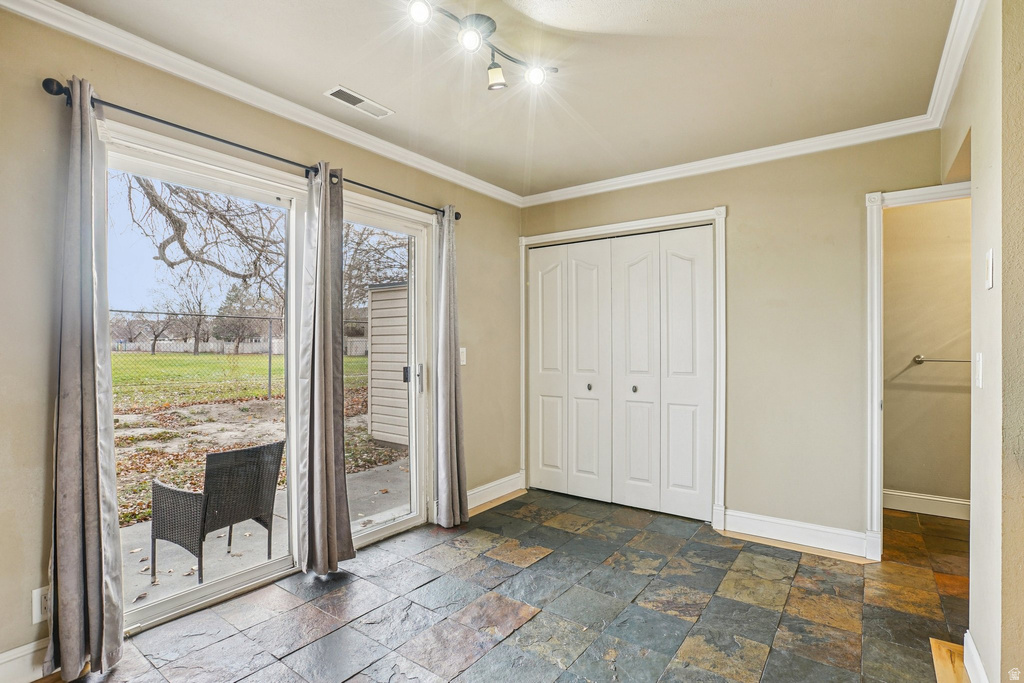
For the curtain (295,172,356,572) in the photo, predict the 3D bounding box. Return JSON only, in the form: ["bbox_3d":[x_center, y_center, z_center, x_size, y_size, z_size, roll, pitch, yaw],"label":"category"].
[{"bbox_3d":[-0.977,0.145,2.592,0.133,2.183,0.261,0,-1,37],"label":"curtain"}]

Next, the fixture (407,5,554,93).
[{"bbox_3d":[-0.128,-1.126,1.905,0.738,0.210,0.195,0,-1,-34],"label":"fixture"}]

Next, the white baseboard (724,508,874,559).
[{"bbox_3d":[1.735,1.181,3.003,0.769,0.138,0.021,0,-1,34],"label":"white baseboard"}]

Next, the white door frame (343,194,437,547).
[{"bbox_3d":[-0.781,0.192,3.032,0.092,2.117,0.820,0,-1,37],"label":"white door frame"}]

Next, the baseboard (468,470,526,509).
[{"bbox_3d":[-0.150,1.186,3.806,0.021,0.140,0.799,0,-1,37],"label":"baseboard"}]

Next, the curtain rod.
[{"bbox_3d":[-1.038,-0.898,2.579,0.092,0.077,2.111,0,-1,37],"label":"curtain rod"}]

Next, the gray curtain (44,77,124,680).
[{"bbox_3d":[-1.591,0.136,1.807,0.133,2.188,0.205,0,-1,37],"label":"gray curtain"}]

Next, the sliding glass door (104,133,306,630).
[{"bbox_3d":[-1.374,0.209,2.266,0.082,2.009,0.851,0,-1,37],"label":"sliding glass door"}]

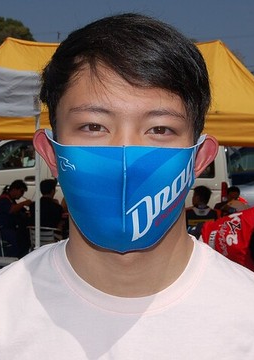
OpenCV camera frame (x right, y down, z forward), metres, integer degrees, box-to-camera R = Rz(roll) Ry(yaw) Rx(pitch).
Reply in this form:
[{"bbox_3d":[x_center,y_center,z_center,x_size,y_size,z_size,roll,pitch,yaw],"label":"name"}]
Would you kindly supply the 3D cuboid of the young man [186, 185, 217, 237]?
[{"bbox_3d":[0.819,0.713,9.400,0.460,1.280,0.700,1,2,-9],"label":"young man"}]

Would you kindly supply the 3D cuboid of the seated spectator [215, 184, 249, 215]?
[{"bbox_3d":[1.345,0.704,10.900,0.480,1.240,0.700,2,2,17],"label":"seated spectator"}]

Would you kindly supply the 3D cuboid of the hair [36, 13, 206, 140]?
[{"bbox_3d":[-0.002,-0.105,0.950,0.187,0.170,0.215,2,1,0],"label":"hair"}]

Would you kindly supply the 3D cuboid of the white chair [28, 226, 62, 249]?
[{"bbox_3d":[-0.972,0.921,10.200,0.480,0.760,0.510,1,2,9],"label":"white chair"}]

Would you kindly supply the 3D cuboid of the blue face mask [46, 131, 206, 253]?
[{"bbox_3d":[-0.003,0.010,0.875,0.160,0.128,0.110,2,1,0],"label":"blue face mask"}]

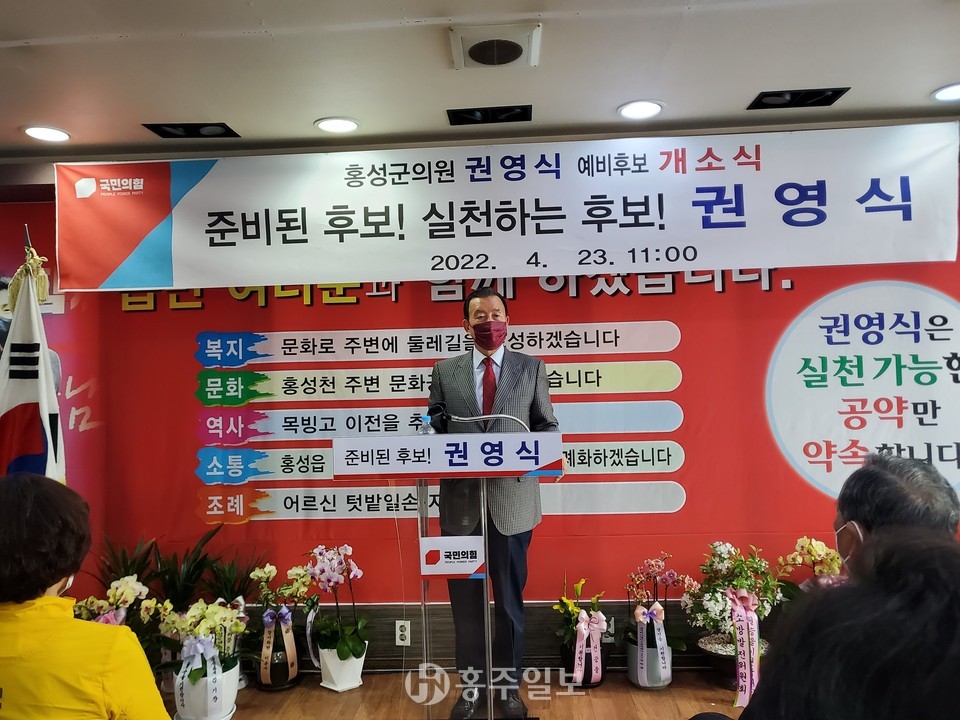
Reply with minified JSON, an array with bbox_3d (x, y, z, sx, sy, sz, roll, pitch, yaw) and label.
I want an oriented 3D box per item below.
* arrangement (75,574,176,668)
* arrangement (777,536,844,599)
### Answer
[{"bbox_3d":[-1.514,1.117,3.080,0.439,0.369,0.300,-1,1,3],"label":"arrangement"},{"bbox_3d":[1.395,0.883,3.040,0.282,0.259,0.220,-1,1,3],"label":"arrangement"}]

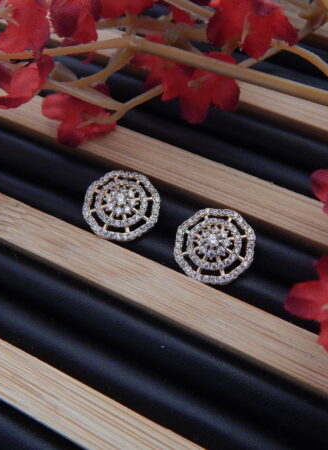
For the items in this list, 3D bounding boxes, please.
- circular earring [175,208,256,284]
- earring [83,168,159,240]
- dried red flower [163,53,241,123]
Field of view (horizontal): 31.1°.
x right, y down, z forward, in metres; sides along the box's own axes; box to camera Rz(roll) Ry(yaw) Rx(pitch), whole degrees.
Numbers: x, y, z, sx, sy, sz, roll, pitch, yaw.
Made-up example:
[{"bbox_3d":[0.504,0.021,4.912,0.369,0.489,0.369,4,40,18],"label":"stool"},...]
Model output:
[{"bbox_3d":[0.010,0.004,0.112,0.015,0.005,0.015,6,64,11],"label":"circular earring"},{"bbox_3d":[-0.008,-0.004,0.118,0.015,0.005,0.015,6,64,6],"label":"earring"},{"bbox_3d":[0.008,-0.029,0.124,0.017,0.009,0.015,0,84,-3],"label":"dried red flower"}]

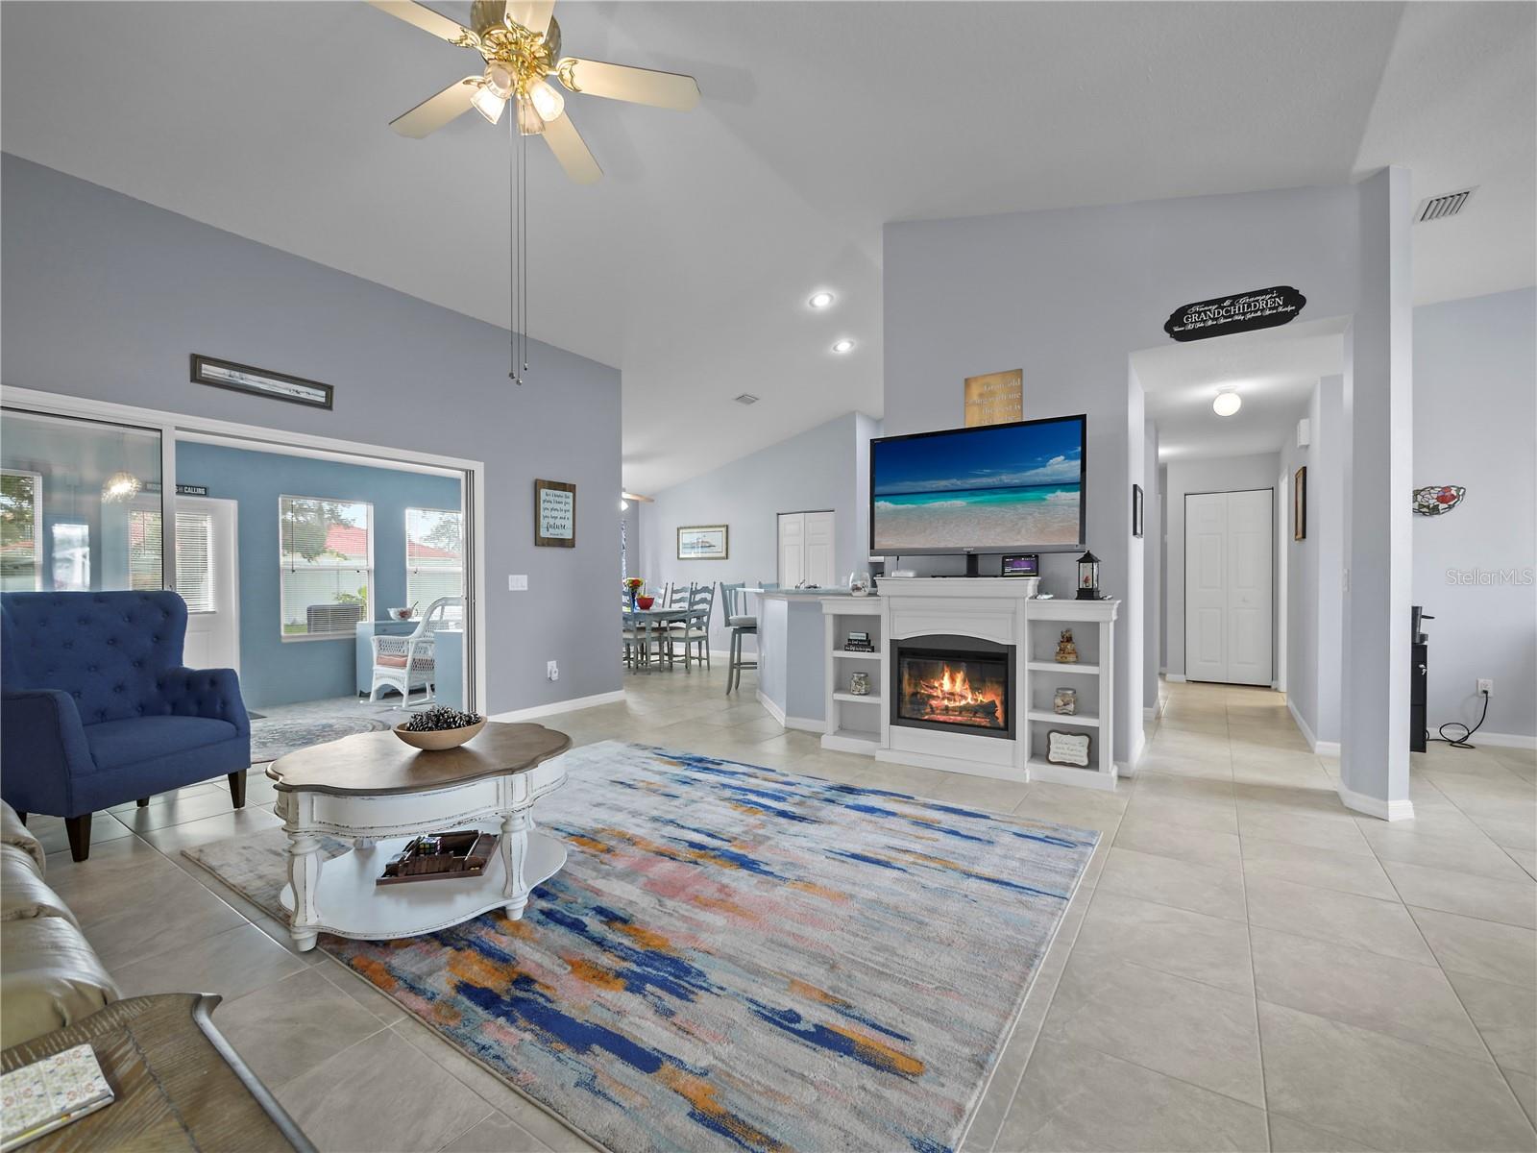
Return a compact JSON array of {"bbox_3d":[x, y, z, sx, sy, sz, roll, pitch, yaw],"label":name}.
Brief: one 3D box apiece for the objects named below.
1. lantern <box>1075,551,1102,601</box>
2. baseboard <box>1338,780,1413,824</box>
[{"bbox_3d":[1.804,-0.003,3.500,0.095,0.275,0.115,0,0,-41],"label":"lantern"},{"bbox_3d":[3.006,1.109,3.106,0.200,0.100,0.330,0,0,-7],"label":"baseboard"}]

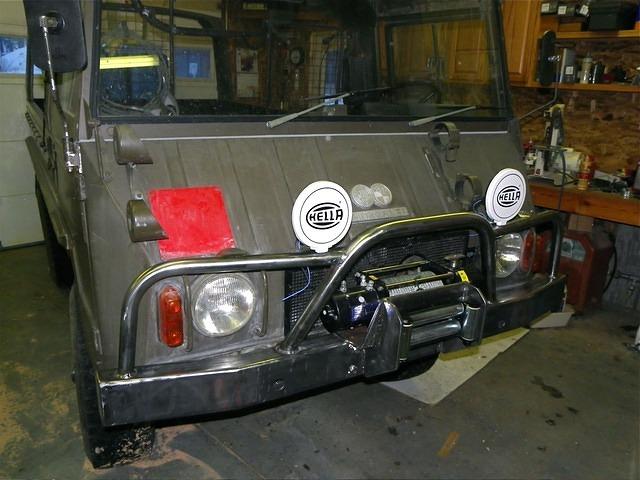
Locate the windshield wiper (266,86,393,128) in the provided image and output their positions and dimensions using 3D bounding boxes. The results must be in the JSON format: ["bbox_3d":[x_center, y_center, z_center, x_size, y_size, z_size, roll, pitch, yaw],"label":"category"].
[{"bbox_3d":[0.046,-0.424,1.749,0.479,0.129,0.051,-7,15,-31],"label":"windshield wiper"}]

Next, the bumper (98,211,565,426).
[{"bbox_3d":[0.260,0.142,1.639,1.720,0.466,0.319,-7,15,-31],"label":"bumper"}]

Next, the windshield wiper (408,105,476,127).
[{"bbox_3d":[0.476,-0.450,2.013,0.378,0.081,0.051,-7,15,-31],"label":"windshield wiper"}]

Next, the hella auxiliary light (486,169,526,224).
[{"bbox_3d":[0.562,-0.130,1.726,0.171,0.194,0.074,-7,15,-31],"label":"hella auxiliary light"}]

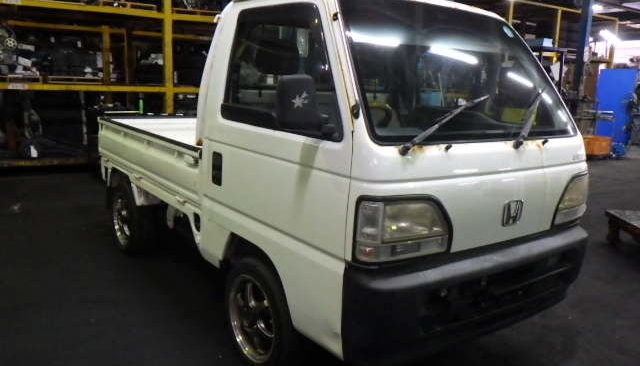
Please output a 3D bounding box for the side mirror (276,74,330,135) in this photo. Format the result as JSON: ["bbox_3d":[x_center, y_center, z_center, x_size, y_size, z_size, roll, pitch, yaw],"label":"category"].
[{"bbox_3d":[-0.069,-0.251,1.674,0.190,0.190,0.095,-6,14,-36],"label":"side mirror"}]

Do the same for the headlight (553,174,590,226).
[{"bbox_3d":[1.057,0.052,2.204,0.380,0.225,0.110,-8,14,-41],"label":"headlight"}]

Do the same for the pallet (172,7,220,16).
[{"bbox_3d":[-1.992,-2.538,7.848,0.766,0.095,0.800,-6,13,-35],"label":"pallet"}]

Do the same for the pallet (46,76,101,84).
[{"bbox_3d":[-3.885,-1.603,8.070,0.745,0.095,0.800,-6,13,-35],"label":"pallet"}]

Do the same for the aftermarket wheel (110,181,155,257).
[{"bbox_3d":[-1.380,0.261,3.804,0.155,0.530,0.530,-6,14,-36],"label":"aftermarket wheel"}]

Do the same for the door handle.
[{"bbox_3d":[-0.459,-0.063,2.348,0.035,0.150,0.095,-6,14,-36],"label":"door handle"}]

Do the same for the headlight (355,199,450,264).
[{"bbox_3d":[0.273,0.140,1.670,0.350,0.210,0.140,-6,14,-36],"label":"headlight"}]

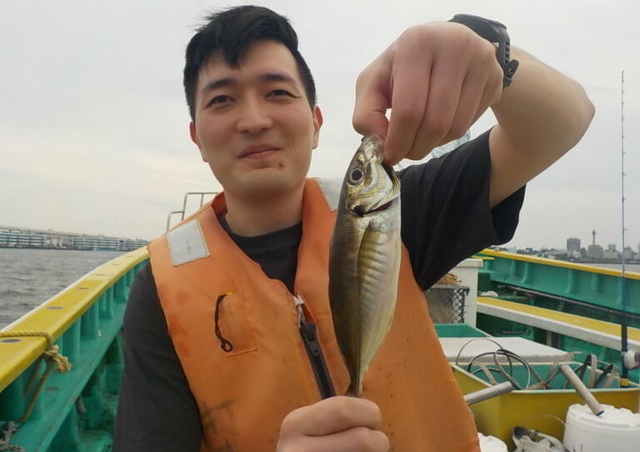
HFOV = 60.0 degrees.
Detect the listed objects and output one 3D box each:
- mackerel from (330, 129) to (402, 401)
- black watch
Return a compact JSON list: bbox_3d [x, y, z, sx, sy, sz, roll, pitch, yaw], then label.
[{"bbox_3d":[0.032,0.036,0.405,0.050,0.212,0.029,3,0,0],"label":"mackerel"},{"bbox_3d":[0.135,-0.145,0.475,0.061,0.054,0.045,28,17,30],"label":"black watch"}]

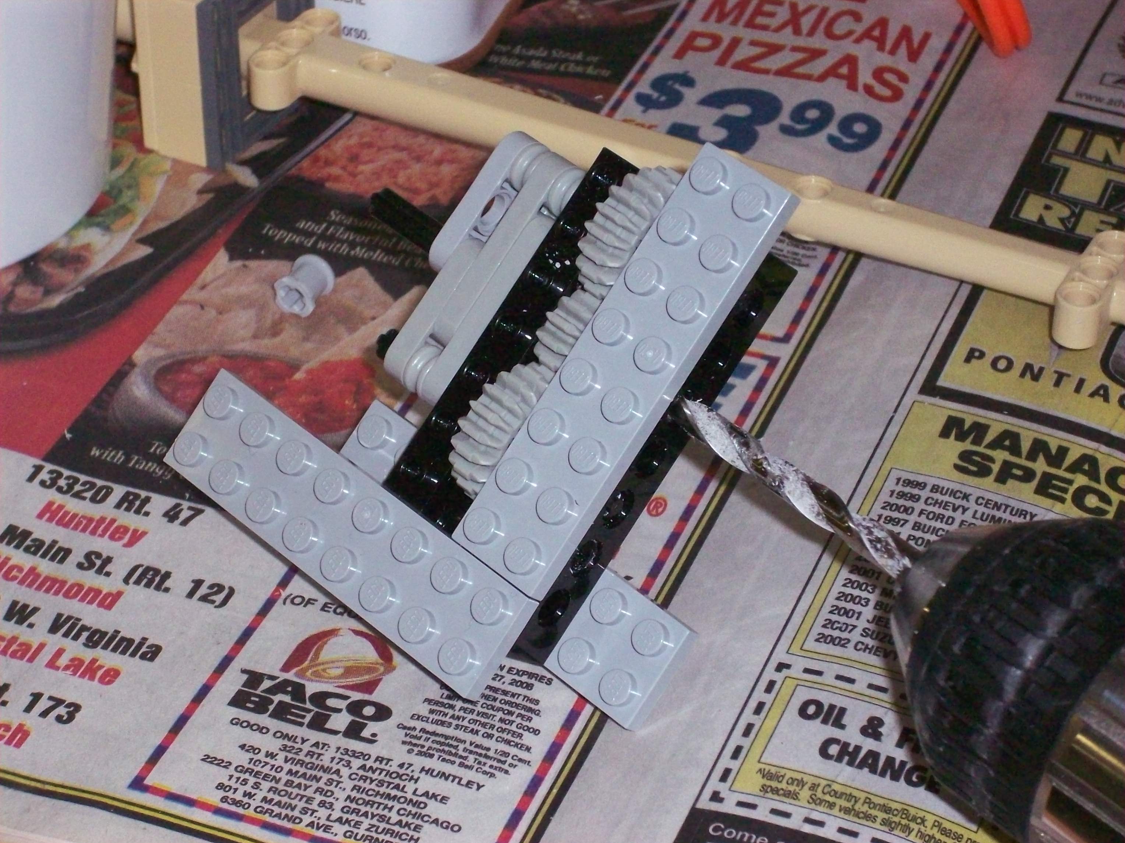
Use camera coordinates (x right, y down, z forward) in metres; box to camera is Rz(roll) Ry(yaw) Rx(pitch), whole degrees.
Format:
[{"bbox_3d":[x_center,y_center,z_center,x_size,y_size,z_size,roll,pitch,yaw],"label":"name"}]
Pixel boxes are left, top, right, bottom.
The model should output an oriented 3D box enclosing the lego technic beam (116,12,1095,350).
[{"bbox_3d":[0.020,-0.040,0.581,0.162,0.008,0.024,18,39,22],"label":"lego technic beam"}]

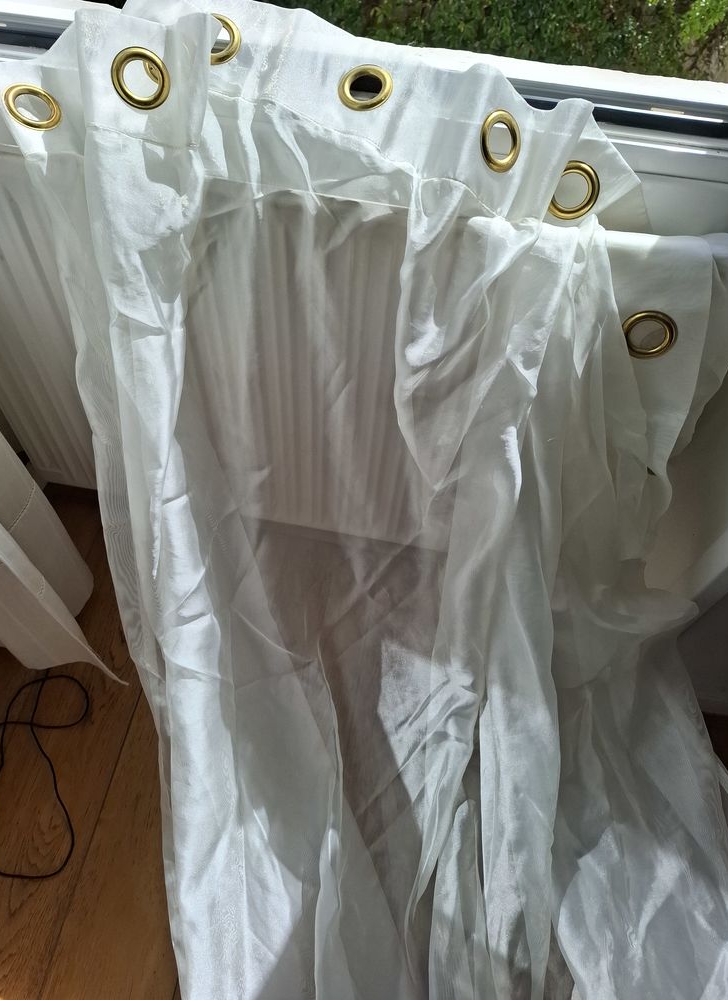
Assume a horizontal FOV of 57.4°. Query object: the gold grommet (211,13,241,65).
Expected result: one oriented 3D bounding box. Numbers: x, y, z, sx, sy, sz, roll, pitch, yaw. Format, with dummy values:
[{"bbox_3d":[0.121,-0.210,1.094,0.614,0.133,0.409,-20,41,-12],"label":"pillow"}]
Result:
[{"bbox_3d":[-0.175,-0.537,0.775,0.064,0.011,0.064,-6,87,-8],"label":"gold grommet"}]

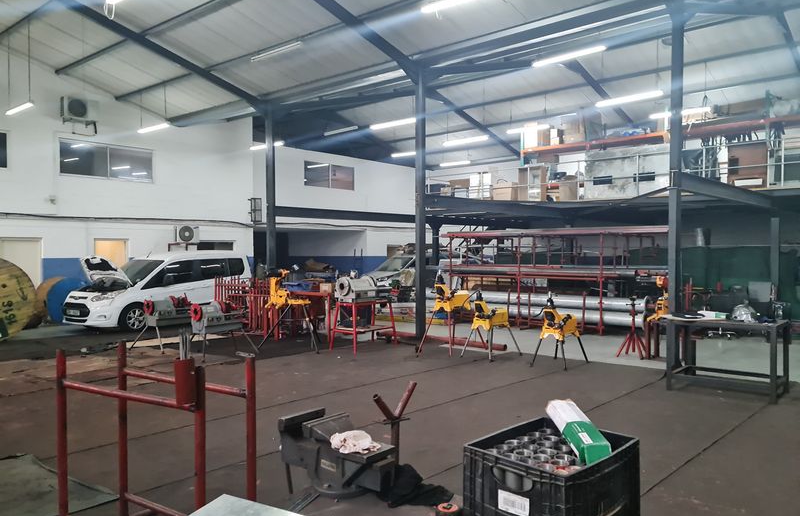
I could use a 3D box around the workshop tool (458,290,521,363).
[{"bbox_3d":[1.520,1.090,10.485,0.650,1.120,0.900,0,1,41],"label":"workshop tool"}]

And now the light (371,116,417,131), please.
[{"bbox_3d":[-0.137,-3.234,14.916,1.530,0.100,0.140,0,1,41],"label":"light"}]

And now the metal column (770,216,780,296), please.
[{"bbox_3d":[8.895,0.252,14.782,0.150,2.655,0.190,0,1,41],"label":"metal column"}]

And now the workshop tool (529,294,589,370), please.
[{"bbox_3d":[2.487,1.099,9.690,0.600,1.100,0.850,0,1,40],"label":"workshop tool"}]

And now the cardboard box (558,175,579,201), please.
[{"bbox_3d":[4.445,-1.784,16.402,0.320,0.630,0.420,0,1,41],"label":"cardboard box"}]

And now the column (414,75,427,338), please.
[{"bbox_3d":[0.400,-1.036,12.573,0.150,5.363,0.190,0,1,41],"label":"column"}]

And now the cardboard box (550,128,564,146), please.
[{"bbox_3d":[5.002,-3.804,19.782,0.290,0.550,0.360,0,1,40],"label":"cardboard box"}]

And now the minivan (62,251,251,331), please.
[{"bbox_3d":[-5.816,0.733,15.334,1.900,1.840,4.420,0,1,33],"label":"minivan"}]

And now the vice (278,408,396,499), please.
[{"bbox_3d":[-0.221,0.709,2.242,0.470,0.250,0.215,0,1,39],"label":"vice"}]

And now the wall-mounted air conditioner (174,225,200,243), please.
[{"bbox_3d":[-6.109,-0.679,17.815,0.270,0.490,0.700,0,1,41],"label":"wall-mounted air conditioner"}]

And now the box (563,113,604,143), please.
[{"bbox_3d":[5.722,-3.987,19.491,0.950,0.850,0.850,0,1,40],"label":"box"}]

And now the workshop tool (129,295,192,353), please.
[{"bbox_3d":[-4.205,1.179,11.624,0.840,1.000,1.140,0,1,41],"label":"workshop tool"}]

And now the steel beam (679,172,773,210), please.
[{"bbox_3d":[6.506,-1.208,12.066,0.150,0.230,7.103,0,1,41],"label":"steel beam"}]

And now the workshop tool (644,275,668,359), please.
[{"bbox_3d":[4.306,0.947,10.209,0.520,1.370,0.520,0,1,40],"label":"workshop tool"}]

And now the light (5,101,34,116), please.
[{"bbox_3d":[-7.984,-3.128,13.100,1.500,0.100,0.130,0,1,40],"label":"light"}]

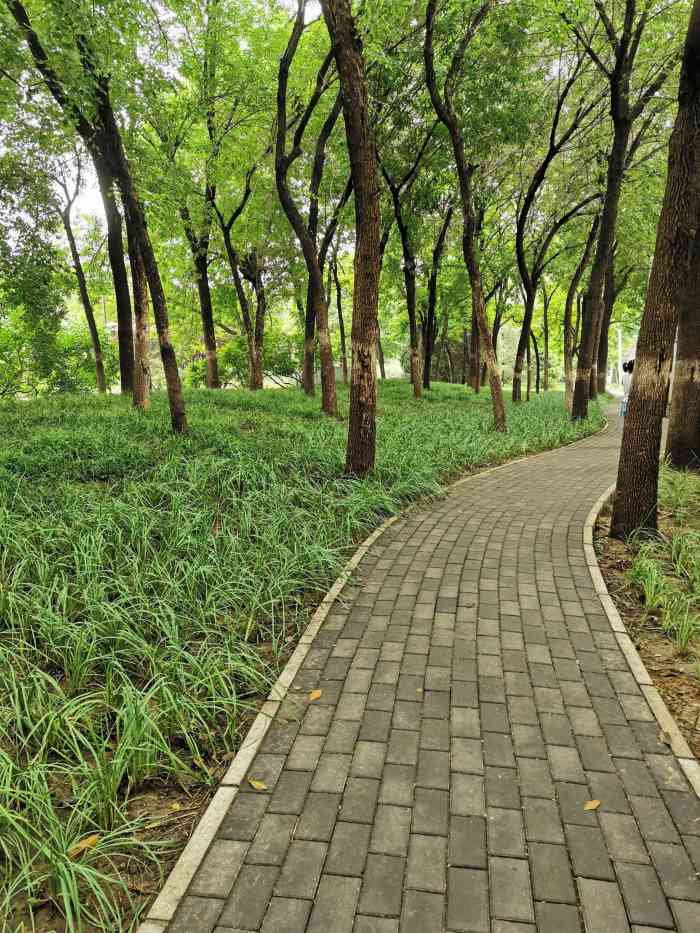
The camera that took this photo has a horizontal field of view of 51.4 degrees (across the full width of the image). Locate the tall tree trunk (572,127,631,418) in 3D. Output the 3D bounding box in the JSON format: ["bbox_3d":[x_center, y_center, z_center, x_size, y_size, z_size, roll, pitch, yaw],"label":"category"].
[{"bbox_3d":[5.884,-4.443,17.026,1.289,6.647,0.750,2,9,19],"label":"tall tree trunk"}]

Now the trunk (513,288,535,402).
[{"bbox_3d":[6.131,-4.253,25.717,0.738,3.975,0.550,1,8,13],"label":"trunk"}]

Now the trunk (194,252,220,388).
[{"bbox_3d":[-4.446,-4.497,22.707,0.771,4.106,0.600,-2,8,-11],"label":"trunk"}]

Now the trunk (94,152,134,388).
[{"bbox_3d":[-4.189,-3.332,12.891,0.744,4.100,0.450,0,9,0],"label":"trunk"}]

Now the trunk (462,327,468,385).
[{"bbox_3d":[3.865,-3.709,24.355,0.201,1.919,0.200,0,9,0],"label":"trunk"}]

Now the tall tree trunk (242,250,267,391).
[{"bbox_3d":[-2.913,-4.425,22.201,0.695,4.194,0.600,-2,8,-7],"label":"tall tree trunk"}]

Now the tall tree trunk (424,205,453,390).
[{"bbox_3d":[2.361,-4.486,19.634,0.809,4.851,0.400,0,9,0],"label":"tall tree trunk"}]

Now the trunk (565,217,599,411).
[{"bbox_3d":[5.615,-3.665,17.652,0.825,4.612,0.450,0,9,0],"label":"trunk"}]

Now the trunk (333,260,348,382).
[{"bbox_3d":[-0.303,-4.627,23.198,0.510,4.005,0.300,0,9,0],"label":"trunk"}]

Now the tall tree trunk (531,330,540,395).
[{"bbox_3d":[7.599,-4.252,29.815,0.389,2.596,0.350,1,8,14],"label":"tall tree trunk"}]

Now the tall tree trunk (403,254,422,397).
[{"bbox_3d":[1.481,-3.318,17.251,0.474,3.307,0.350,0,9,0],"label":"tall tree trunk"}]

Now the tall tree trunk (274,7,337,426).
[{"bbox_3d":[-0.644,-3.595,10.769,0.947,5.716,0.550,0,9,0],"label":"tall tree trunk"}]

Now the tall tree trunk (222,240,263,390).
[{"bbox_3d":[-3.275,-4.626,22.172,1.158,4.601,0.750,-2,8,-8],"label":"tall tree trunk"}]

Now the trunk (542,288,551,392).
[{"bbox_3d":[8.287,-5.291,30.692,0.320,4.323,0.320,2,8,15],"label":"trunk"}]

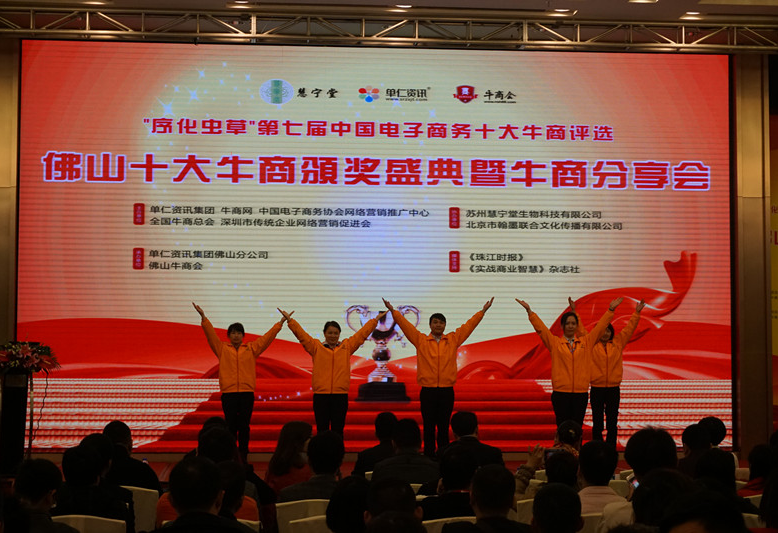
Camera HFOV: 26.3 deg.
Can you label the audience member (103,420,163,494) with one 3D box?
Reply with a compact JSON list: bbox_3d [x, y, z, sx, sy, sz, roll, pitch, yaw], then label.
[{"bbox_3d":[-1.674,1.613,10.662,0.520,1.250,0.750,0,-3,7],"label":"audience member"}]

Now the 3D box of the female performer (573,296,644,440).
[{"bbox_3d":[2.499,1.295,19.100,0.900,1.880,0.360,0,-3,-1],"label":"female performer"}]

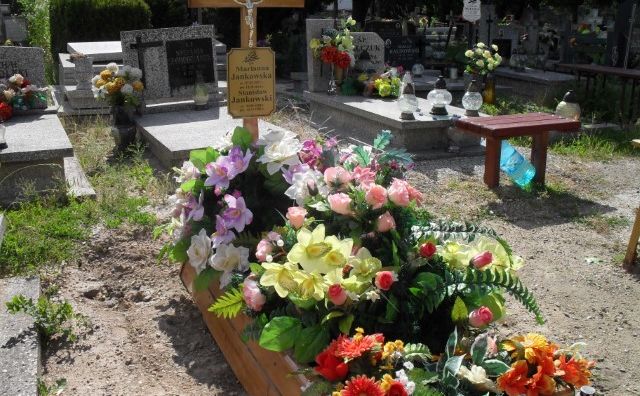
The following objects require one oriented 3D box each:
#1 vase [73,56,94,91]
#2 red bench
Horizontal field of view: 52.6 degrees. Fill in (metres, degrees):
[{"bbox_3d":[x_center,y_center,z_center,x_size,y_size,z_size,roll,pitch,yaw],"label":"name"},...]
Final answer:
[{"bbox_3d":[-2.741,-1.443,7.500,0.250,0.380,0.250,-7,18,-24],"label":"vase"},{"bbox_3d":[1.442,-0.337,4.760,0.810,0.460,0.420,-7,18,-24],"label":"red bench"}]

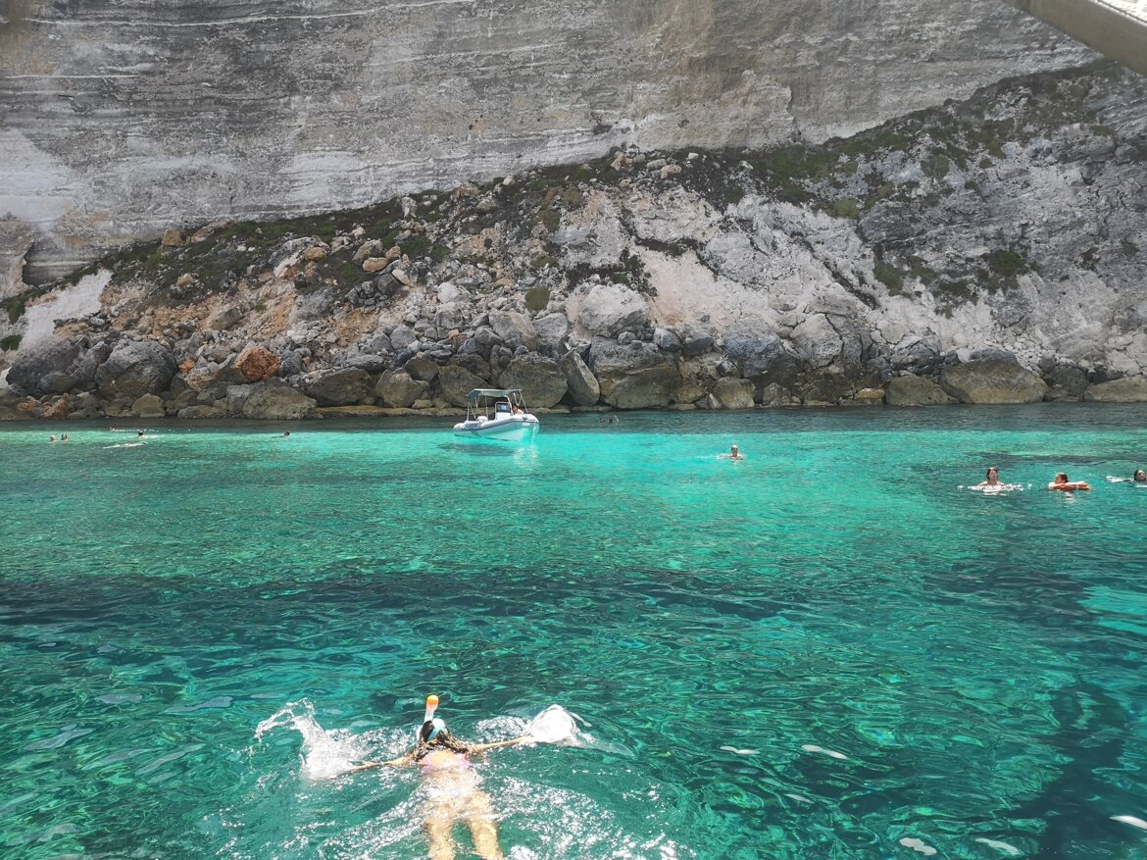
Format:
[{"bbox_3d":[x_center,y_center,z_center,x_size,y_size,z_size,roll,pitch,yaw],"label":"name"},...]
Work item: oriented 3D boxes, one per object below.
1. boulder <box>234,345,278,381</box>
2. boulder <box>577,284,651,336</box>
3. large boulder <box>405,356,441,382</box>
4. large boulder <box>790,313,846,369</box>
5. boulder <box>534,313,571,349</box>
[{"bbox_3d":[-19.075,-3.925,53.800,2.630,2.290,2.310,-1,3,-11],"label":"boulder"},{"bbox_3d":[2.885,-8.763,65.000,5.272,3.847,4.217,0,3,3],"label":"boulder"},{"bbox_3d":[-9.737,-3.844,57.500,2.269,1.639,1.928,-1,3,-10],"label":"large boulder"},{"bbox_3d":[18.321,-6.682,67.000,4.112,4.259,3.290,1,3,15],"label":"large boulder"},{"bbox_3d":[-1.449,-6.808,61.500,2.561,2.561,2.305,0,3,-1],"label":"boulder"}]

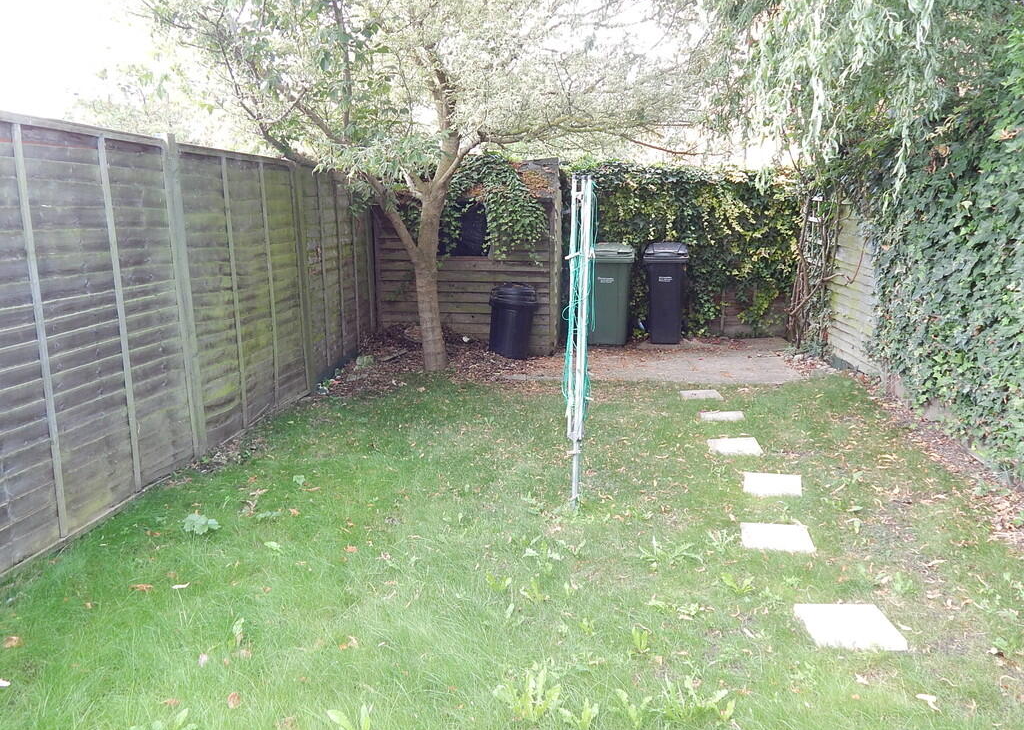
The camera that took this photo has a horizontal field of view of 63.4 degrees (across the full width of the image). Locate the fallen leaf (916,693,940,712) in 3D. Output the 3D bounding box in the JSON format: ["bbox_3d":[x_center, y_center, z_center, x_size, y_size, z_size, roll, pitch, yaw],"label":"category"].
[{"bbox_3d":[1.239,1.004,2.464,0.071,0.020,0.086,0,11,2],"label":"fallen leaf"}]

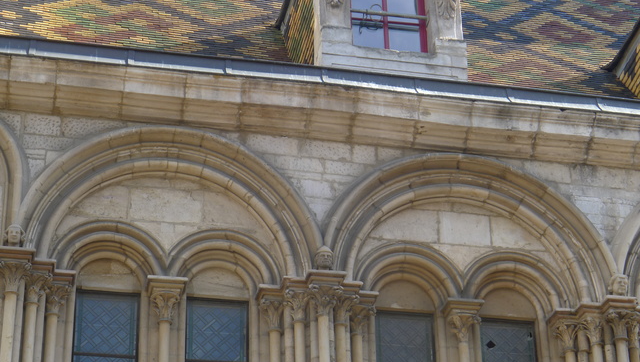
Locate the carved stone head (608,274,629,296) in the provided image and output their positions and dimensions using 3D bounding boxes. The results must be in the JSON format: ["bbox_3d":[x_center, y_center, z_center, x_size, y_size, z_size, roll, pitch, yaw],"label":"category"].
[{"bbox_3d":[3.118,1.111,17.387,0.200,0.250,0.200,8,-29,-16],"label":"carved stone head"}]

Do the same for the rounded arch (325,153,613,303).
[{"bbox_3d":[1.523,0.483,17.531,3.080,1.570,0.460,5,-29,-11],"label":"rounded arch"}]

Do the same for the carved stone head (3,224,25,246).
[{"bbox_3d":[-2.979,0.576,16.227,0.200,0.250,0.200,5,-29,-11],"label":"carved stone head"}]

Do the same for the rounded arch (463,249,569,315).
[{"bbox_3d":[2.017,1.123,17.687,1.130,0.610,0.350,5,-29,-11],"label":"rounded arch"}]

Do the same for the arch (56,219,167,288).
[{"bbox_3d":[-2.144,0.760,16.848,1.130,0.610,0.350,5,-29,-11],"label":"arch"}]

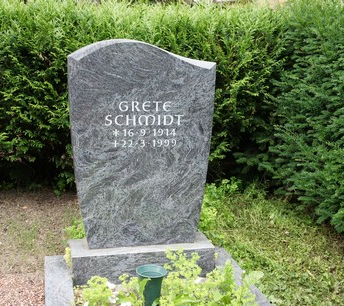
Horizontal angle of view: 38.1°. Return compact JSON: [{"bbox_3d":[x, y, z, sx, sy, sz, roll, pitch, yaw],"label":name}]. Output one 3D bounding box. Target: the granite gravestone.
[{"bbox_3d":[-0.119,-0.035,2.170,0.645,0.887,0.127,0,12,-14],"label":"granite gravestone"}]

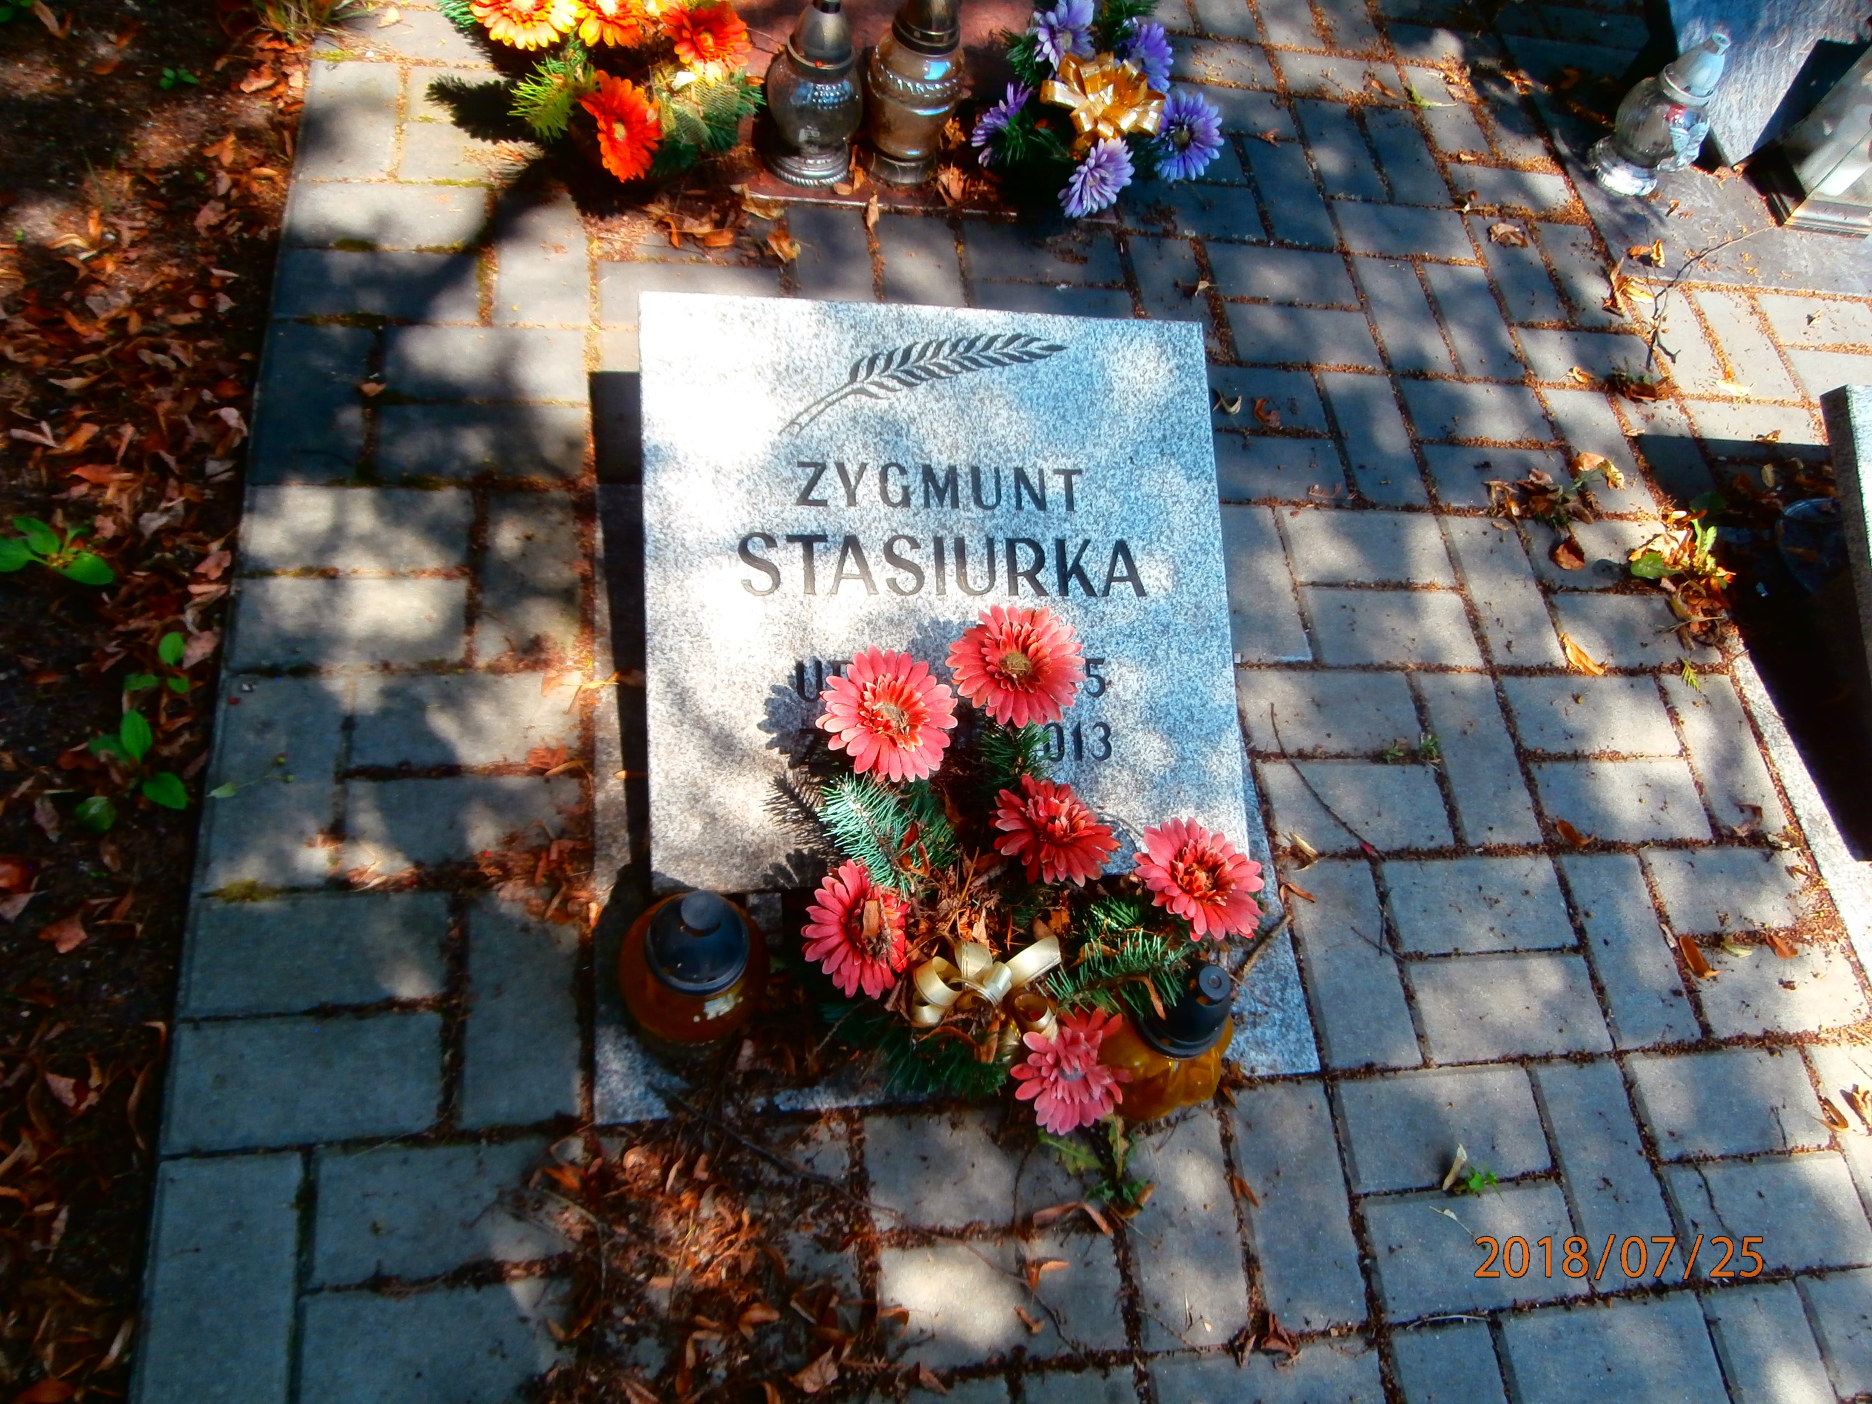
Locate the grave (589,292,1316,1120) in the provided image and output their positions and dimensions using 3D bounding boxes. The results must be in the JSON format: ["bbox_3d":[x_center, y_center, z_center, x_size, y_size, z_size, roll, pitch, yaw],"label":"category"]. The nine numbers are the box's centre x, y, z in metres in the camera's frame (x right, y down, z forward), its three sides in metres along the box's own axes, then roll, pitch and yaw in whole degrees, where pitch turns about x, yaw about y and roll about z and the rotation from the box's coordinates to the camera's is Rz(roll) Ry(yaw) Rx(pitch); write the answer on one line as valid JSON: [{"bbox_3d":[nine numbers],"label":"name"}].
[{"bbox_3d":[0.020,-0.014,1.159,0.613,0.231,0.647,-1,62,-12],"label":"grave"}]

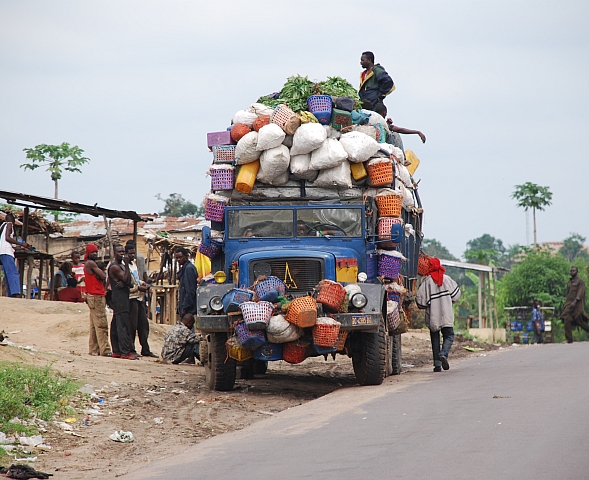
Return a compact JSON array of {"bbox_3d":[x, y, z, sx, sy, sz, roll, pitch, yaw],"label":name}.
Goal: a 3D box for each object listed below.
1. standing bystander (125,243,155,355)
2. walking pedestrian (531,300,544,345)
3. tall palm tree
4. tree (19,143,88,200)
[{"bbox_3d":[-2.332,0.912,61.000,0.420,1.719,0.500,0,0,37],"label":"standing bystander"},{"bbox_3d":[7.360,2.680,122.000,0.360,1.696,0.480,0,0,28],"label":"walking pedestrian"},{"bbox_3d":[10.591,0.130,180.000,1.950,5.400,1.950,0,0,0],"label":"tall palm tree"},{"bbox_3d":[-7.746,-0.855,130.000,2.250,4.583,2.250,0,0,0],"label":"tree"}]

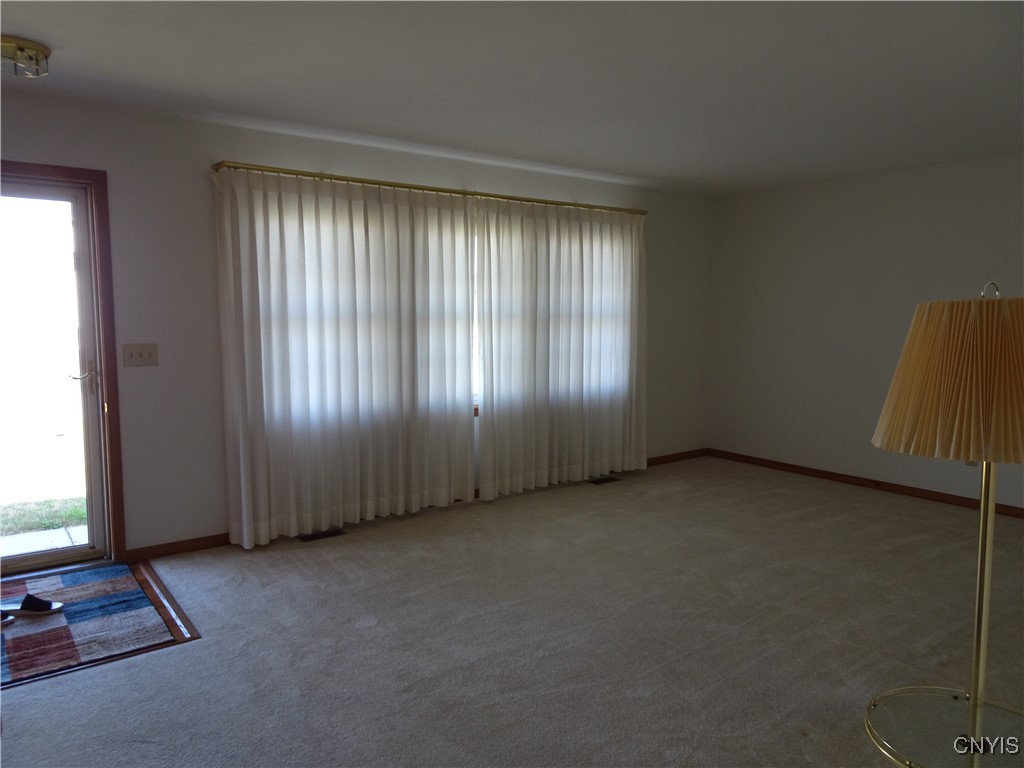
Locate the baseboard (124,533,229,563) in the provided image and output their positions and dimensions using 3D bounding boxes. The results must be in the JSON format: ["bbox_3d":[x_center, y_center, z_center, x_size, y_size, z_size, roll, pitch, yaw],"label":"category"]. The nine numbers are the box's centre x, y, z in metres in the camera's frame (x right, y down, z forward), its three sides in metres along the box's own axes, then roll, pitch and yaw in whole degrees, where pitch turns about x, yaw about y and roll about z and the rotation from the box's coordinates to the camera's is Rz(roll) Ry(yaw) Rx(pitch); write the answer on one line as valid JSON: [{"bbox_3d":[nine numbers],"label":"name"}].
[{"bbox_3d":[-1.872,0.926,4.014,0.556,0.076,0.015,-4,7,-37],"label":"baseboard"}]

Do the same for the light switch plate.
[{"bbox_3d":[-1.994,-0.155,3.816,0.164,0.117,0.010,-4,7,-37],"label":"light switch plate"}]

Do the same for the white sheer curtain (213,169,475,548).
[{"bbox_3d":[-0.944,-0.167,4.502,1.699,2.137,0.159,-4,7,-37],"label":"white sheer curtain"}]

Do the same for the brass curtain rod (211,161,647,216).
[{"bbox_3d":[-0.274,-1.308,4.916,3.388,0.045,0.144,-4,7,-37],"label":"brass curtain rod"}]

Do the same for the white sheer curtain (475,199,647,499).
[{"bbox_3d":[0.424,-0.273,5.533,1.734,2.145,0.149,-4,7,-37],"label":"white sheer curtain"}]

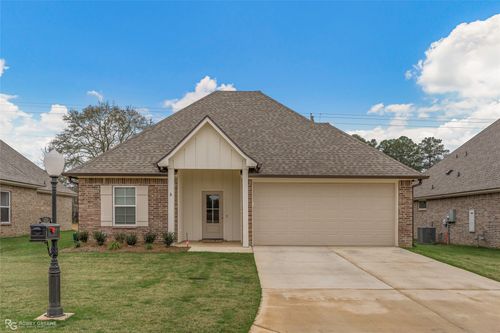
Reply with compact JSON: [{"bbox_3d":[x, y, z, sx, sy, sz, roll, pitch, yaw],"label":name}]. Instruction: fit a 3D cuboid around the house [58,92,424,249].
[{"bbox_3d":[-0.300,-0.200,18.700,13.600,7.300,14.200,0,-4,-1],"label":"house"}]

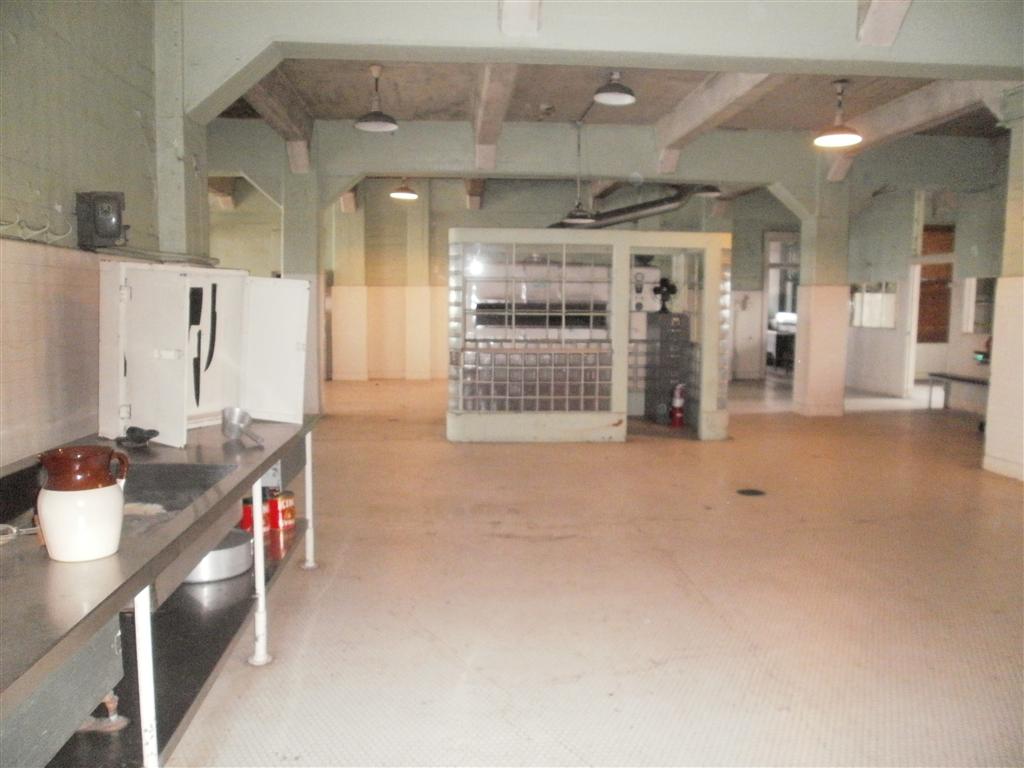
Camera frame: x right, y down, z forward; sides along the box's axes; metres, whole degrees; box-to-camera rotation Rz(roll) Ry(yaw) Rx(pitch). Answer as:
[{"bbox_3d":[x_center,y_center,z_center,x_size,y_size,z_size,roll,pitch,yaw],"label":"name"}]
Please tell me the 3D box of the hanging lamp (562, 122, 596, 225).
[{"bbox_3d":[0.790,-2.480,8.968,0.390,1.182,0.390,0,7,-5],"label":"hanging lamp"}]

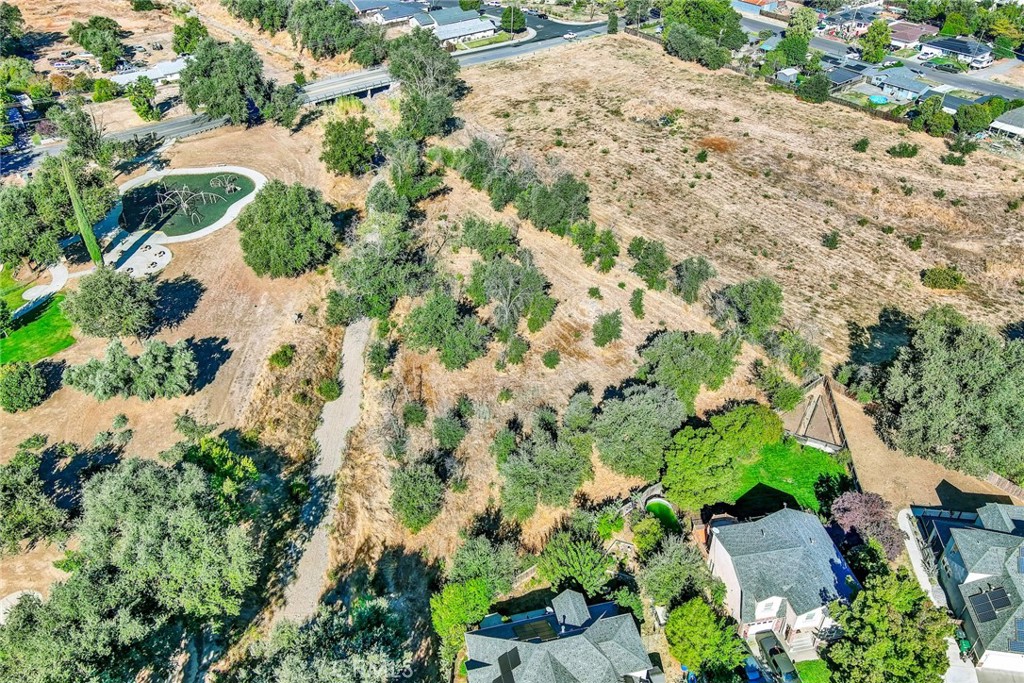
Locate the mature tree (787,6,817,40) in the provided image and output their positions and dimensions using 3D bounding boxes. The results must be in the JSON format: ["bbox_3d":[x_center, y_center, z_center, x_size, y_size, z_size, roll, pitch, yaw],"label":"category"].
[{"bbox_3d":[86.500,-93.918,246.146,8.600,11.500,8.600,0,35,0],"label":"mature tree"}]

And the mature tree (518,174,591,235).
[{"bbox_3d":[7.300,-23.360,146.250,13.000,10.500,13.000,0,35,0],"label":"mature tree"}]

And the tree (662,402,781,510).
[{"bbox_3d":[26.580,15.130,105.250,14.000,11.000,13.000,0,36,0],"label":"tree"}]

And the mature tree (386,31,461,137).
[{"bbox_3d":[-21.280,-62.060,199.350,16.500,24.000,16.000,0,36,0],"label":"mature tree"}]

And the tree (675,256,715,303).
[{"bbox_3d":[31.630,-10.690,142.500,6.700,8.500,6.700,0,36,0],"label":"tree"}]

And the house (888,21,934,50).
[{"bbox_3d":[127.500,-99.430,266.690,18.500,4.500,12.800,-27,44,-32],"label":"house"}]

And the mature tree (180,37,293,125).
[{"bbox_3d":[-62.600,-58.126,188.927,24.000,18.500,24.000,0,35,0],"label":"mature tree"}]

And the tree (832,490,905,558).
[{"bbox_3d":[42.100,22.180,98.180,7.600,8.000,7.400,0,36,0],"label":"tree"}]

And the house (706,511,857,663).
[{"bbox_3d":[31.180,26.440,93.920,13.200,7.700,13.200,-7,38,-9],"label":"house"}]

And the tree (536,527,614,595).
[{"bbox_3d":[7.370,25.850,96.080,8.700,6.000,8.500,0,38,0],"label":"tree"}]

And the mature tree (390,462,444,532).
[{"bbox_3d":[-10.200,17.568,89.454,5.900,8.600,5.900,0,35,0],"label":"mature tree"}]

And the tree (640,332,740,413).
[{"bbox_3d":[26.040,4.490,122.280,15.000,8.000,14.500,0,38,0],"label":"tree"}]

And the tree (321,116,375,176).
[{"bbox_3d":[-33.000,-38.314,166.299,10.600,12.000,10.600,0,35,0],"label":"tree"}]

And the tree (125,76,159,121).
[{"bbox_3d":[-93.910,-61.350,209.360,6.800,11.000,6.800,0,36,0],"label":"tree"}]

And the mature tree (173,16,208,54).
[{"bbox_3d":[-92.300,-87.461,237.360,9.600,11.000,9.600,0,35,0],"label":"mature tree"}]

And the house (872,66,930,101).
[{"bbox_3d":[104.070,-68.290,220.160,11.000,4.300,14.000,-30,46,-33],"label":"house"}]

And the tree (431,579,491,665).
[{"bbox_3d":[-5.510,30.290,88.660,6.400,8.000,8.000,0,38,0],"label":"tree"}]

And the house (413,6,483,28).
[{"bbox_3d":[-20.800,-102.818,264.696,19.000,4.800,13.000,-25,42,-31],"label":"house"}]

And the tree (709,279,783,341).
[{"bbox_3d":[37.870,-4.980,133.800,10.600,9.600,10.000,0,36,0],"label":"tree"}]

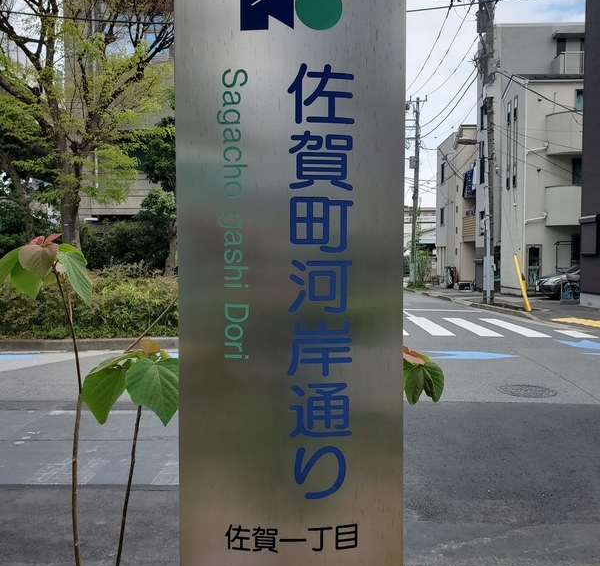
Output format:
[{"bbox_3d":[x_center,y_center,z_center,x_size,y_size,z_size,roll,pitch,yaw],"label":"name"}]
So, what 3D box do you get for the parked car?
[{"bbox_3d":[10.920,-0.150,22.300,4.250,1.500,1.700,0,2,2],"label":"parked car"}]

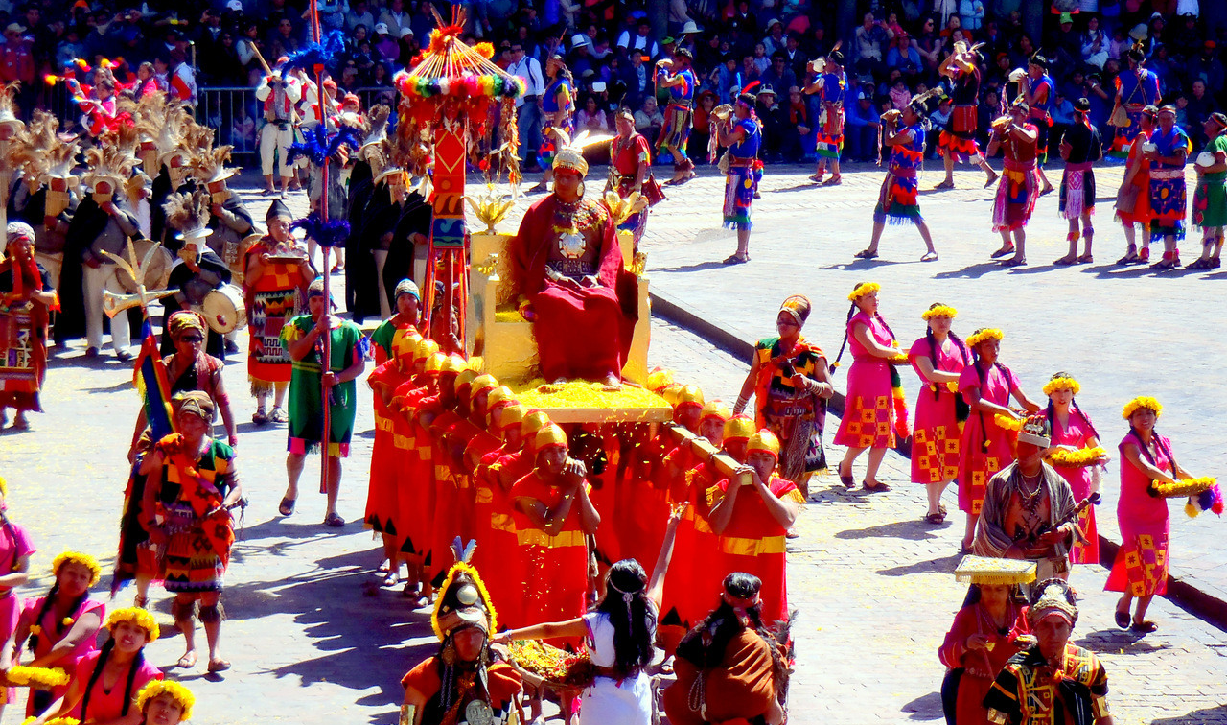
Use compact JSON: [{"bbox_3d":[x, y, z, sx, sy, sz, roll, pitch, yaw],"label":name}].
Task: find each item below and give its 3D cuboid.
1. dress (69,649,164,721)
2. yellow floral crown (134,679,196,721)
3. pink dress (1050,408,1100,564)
[{"bbox_3d":[-2.411,1.860,23.750,0.470,1.020,0.340,3,8,25],"label":"dress"},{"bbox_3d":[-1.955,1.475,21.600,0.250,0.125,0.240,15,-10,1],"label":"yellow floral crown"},{"bbox_3d":[2.963,0.804,32.400,0.430,1.030,0.340,-1,8,-10],"label":"pink dress"}]

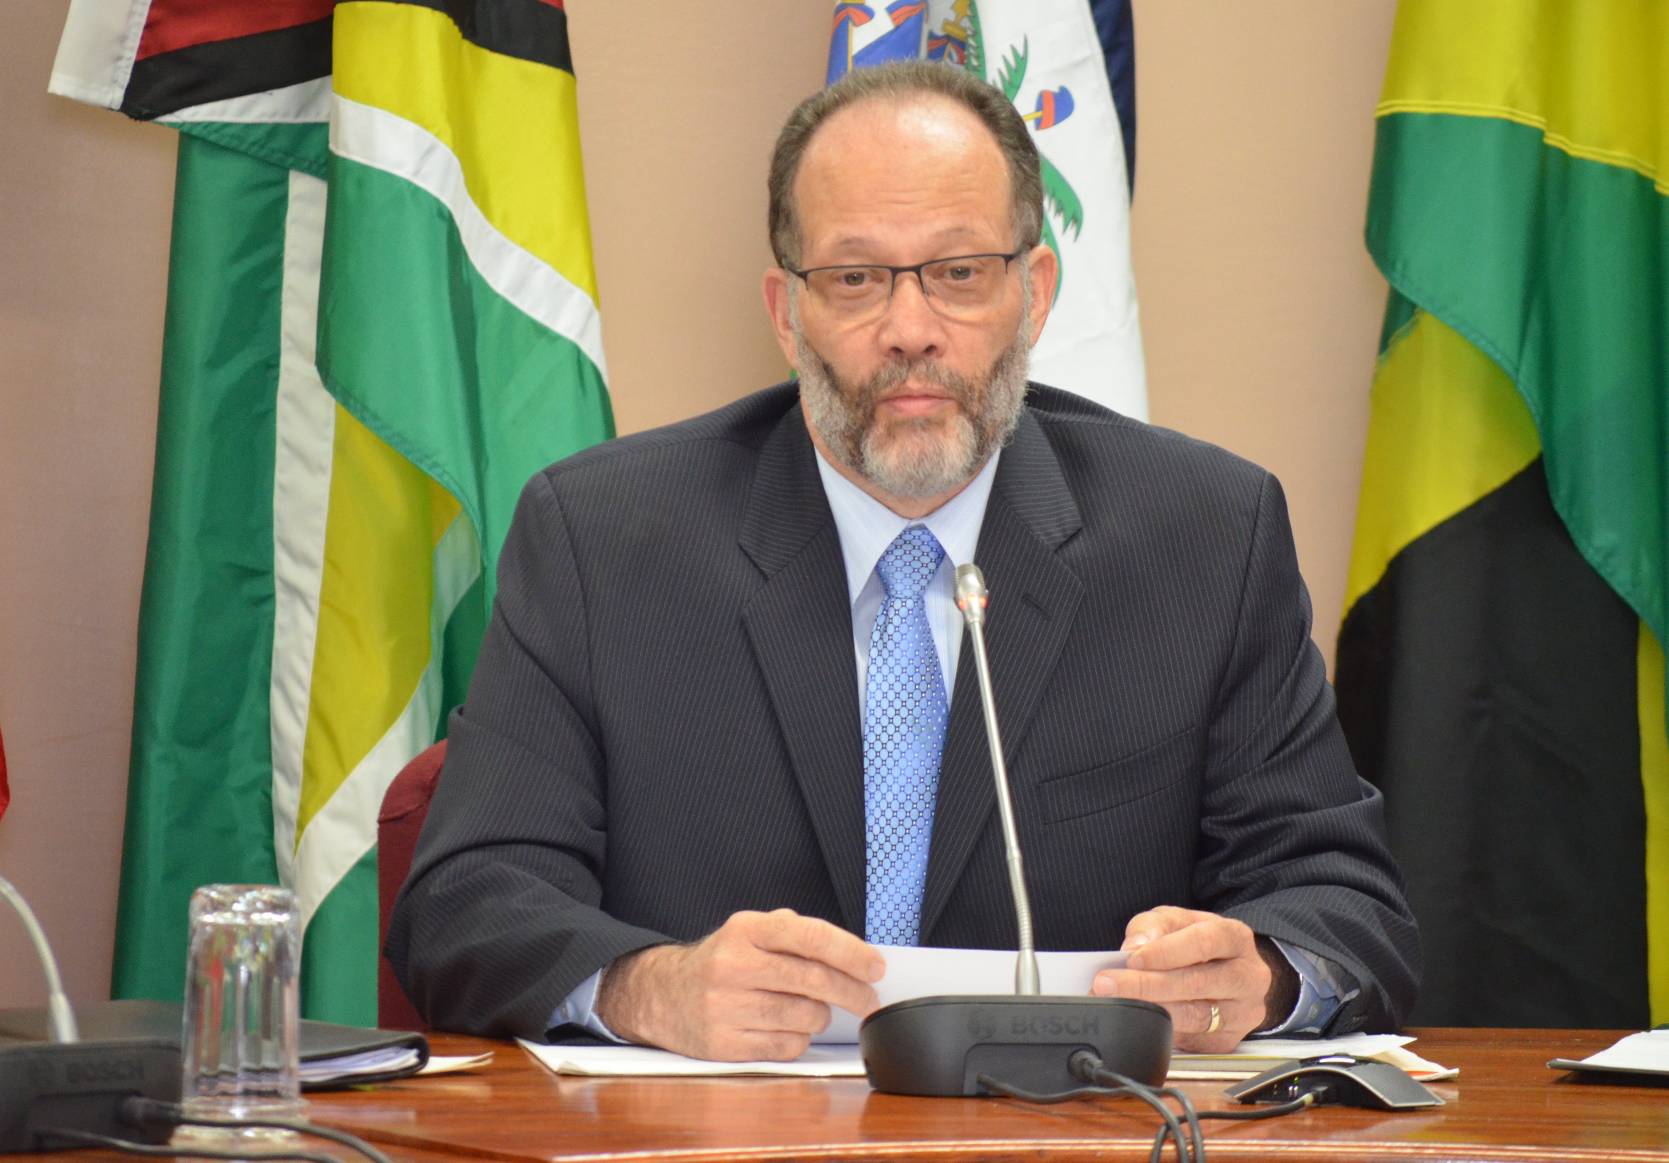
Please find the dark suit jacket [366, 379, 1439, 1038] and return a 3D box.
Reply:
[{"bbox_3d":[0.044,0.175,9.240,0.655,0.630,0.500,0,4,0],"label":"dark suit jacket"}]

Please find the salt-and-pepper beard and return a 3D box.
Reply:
[{"bbox_3d":[0.050,-0.118,9.260,0.150,0.130,0.110,-2,5,0],"label":"salt-and-pepper beard"}]

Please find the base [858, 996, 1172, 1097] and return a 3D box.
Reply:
[{"bbox_3d":[0.109,0.279,8.850,0.190,0.061,0.125,0,5,-10],"label":"base"}]

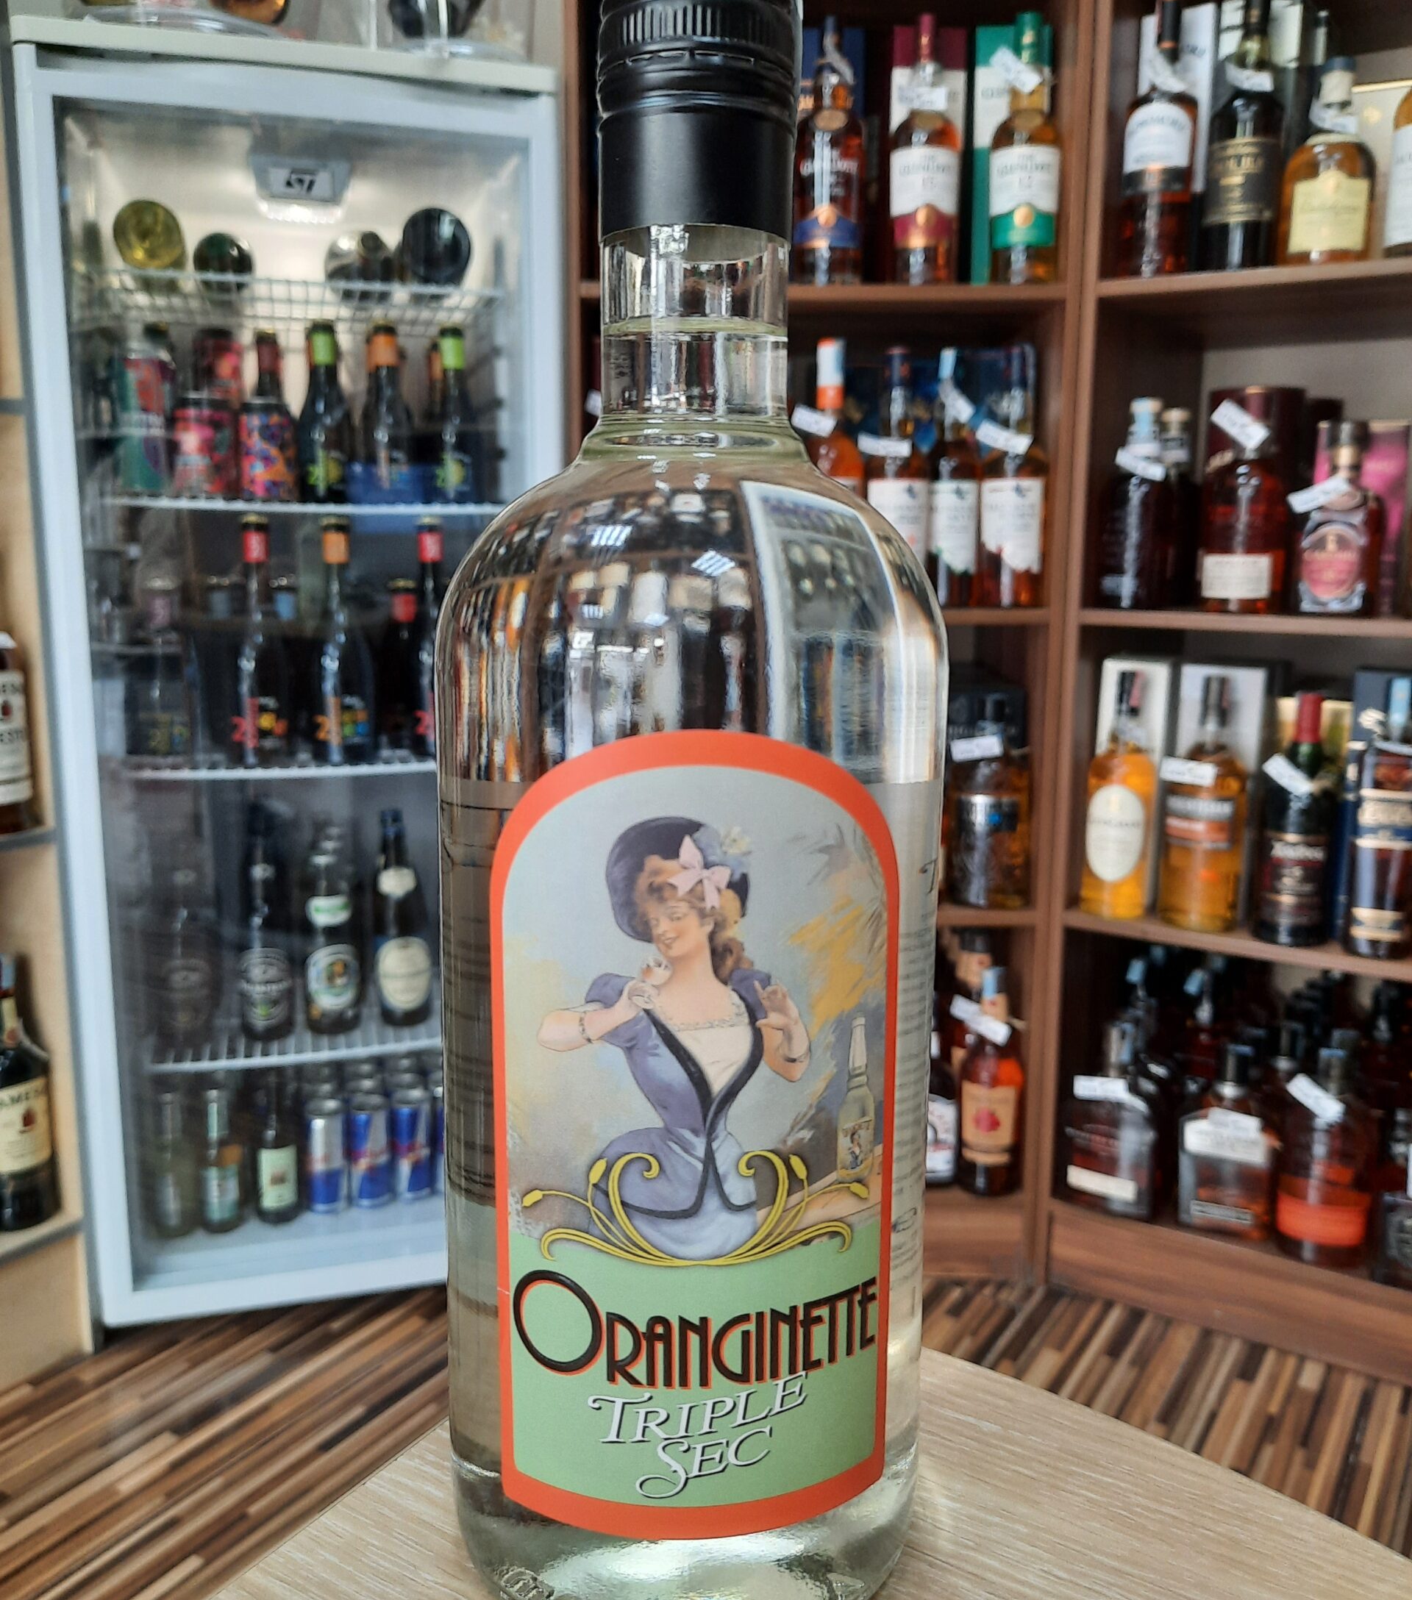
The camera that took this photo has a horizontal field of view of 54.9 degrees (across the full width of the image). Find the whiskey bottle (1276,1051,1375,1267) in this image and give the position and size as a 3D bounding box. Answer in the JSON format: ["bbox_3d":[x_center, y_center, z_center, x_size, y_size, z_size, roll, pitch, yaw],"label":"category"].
[{"bbox_3d":[0.716,0.409,1.566,0.102,0.246,0.065,5,11,27],"label":"whiskey bottle"}]

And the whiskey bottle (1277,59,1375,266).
[{"bbox_3d":[0.662,-0.674,1.450,0.089,0.217,0.085,5,10,26],"label":"whiskey bottle"}]

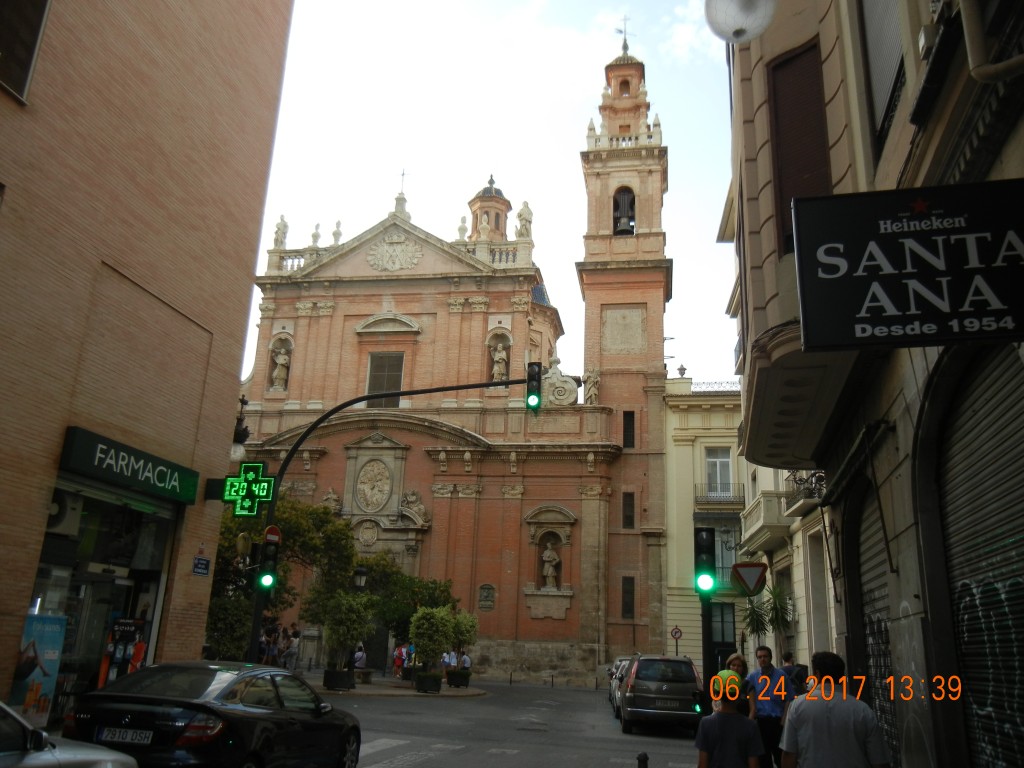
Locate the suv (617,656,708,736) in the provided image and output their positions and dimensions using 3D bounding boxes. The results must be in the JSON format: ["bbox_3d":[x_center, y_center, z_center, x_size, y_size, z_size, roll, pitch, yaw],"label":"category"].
[{"bbox_3d":[3.520,7.507,21.508,1.830,1.680,4.590,1,-17,5],"label":"suv"}]

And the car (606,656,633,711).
[{"bbox_3d":[3.977,9.303,27.110,1.780,1.560,4.300,1,-17,5],"label":"car"}]

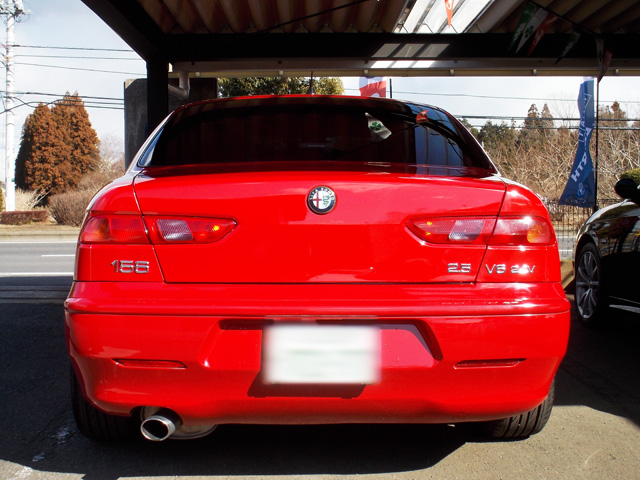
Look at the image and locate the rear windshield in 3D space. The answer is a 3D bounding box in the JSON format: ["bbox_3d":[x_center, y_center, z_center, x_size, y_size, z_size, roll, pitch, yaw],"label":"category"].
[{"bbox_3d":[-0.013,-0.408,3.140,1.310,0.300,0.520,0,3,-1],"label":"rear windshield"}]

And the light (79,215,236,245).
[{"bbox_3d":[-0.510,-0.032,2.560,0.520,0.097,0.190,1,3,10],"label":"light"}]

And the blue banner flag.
[{"bbox_3d":[2.980,-1.200,9.600,0.460,1.620,0.160,1,3,14],"label":"blue banner flag"}]

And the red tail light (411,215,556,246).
[{"bbox_3d":[0.510,-0.027,2.580,0.520,0.097,0.190,0,3,-11],"label":"red tail light"}]

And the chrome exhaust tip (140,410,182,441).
[{"bbox_3d":[-0.482,0.565,2.500,0.095,0.072,0.115,0,3,5],"label":"chrome exhaust tip"}]

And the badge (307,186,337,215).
[{"bbox_3d":[0.007,-0.115,2.420,0.081,0.081,0.015,0,-7,-1],"label":"badge"}]

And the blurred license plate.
[{"bbox_3d":[0.007,0.323,2.355,0.330,0.165,0.025,0,3,-1],"label":"blurred license plate"}]

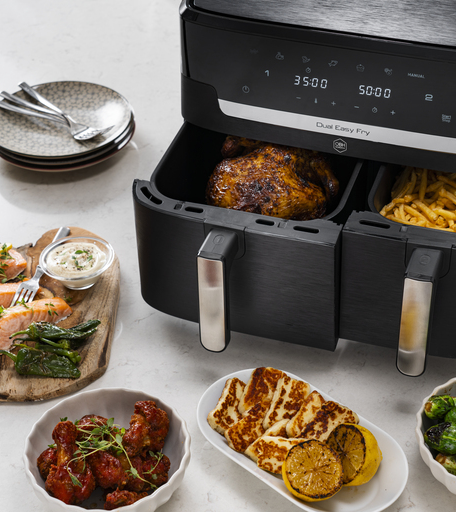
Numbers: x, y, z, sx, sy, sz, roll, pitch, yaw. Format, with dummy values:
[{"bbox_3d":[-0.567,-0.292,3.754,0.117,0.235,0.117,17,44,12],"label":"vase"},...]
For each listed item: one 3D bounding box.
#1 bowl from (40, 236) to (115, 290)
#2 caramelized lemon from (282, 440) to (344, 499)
[{"bbox_3d":[-0.160,0.014,1.234,0.077,0.029,0.077,-1,37,0],"label":"bowl"},{"bbox_3d":[0.072,0.190,1.004,0.054,0.034,0.054,3,68,-7],"label":"caramelized lemon"}]

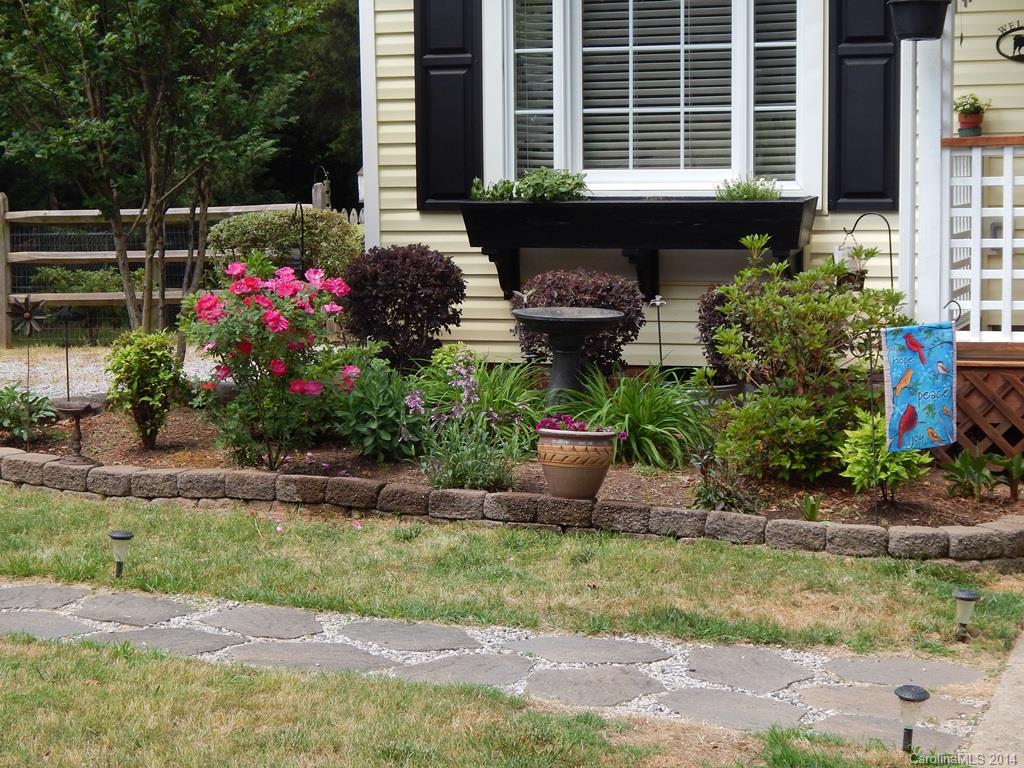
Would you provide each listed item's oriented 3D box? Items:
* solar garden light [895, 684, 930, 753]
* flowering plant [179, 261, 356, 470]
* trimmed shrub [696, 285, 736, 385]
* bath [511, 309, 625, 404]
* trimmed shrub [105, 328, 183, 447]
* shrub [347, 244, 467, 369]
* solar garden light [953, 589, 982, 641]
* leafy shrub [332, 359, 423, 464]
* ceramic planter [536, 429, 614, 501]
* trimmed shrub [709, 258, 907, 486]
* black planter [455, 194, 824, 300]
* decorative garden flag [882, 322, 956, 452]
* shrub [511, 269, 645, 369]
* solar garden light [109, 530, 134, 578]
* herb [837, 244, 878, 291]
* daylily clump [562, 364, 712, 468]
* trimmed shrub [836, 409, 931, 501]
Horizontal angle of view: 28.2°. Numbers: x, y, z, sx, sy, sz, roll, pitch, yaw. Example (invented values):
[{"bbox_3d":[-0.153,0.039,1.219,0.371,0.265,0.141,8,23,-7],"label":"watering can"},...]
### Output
[{"bbox_3d":[1.016,0.852,5.200,0.088,0.170,0.088,6,8,12],"label":"solar garden light"},{"bbox_3d":[-1.061,-0.086,8.970,0.770,0.910,0.700,-1,6,-7],"label":"flowering plant"},{"bbox_3d":[1.158,-0.213,9.750,0.540,0.540,0.540,0,6,7],"label":"trimmed shrub"},{"bbox_3d":[0.254,-0.043,9.250,0.507,0.600,0.507,0,6,2],"label":"bath"},{"bbox_3d":[-1.706,0.025,9.450,0.335,0.540,0.335,-2,6,-10],"label":"trimmed shrub"},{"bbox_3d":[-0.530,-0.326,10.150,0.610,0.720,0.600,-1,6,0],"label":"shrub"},{"bbox_3d":[1.389,0.706,6.240,0.087,0.163,0.087,-1,6,0],"label":"solar garden light"},{"bbox_3d":[-0.595,0.123,9.100,0.410,0.470,0.410,-1,6,0],"label":"leafy shrub"},{"bbox_3d":[0.261,0.329,8.250,0.312,0.262,0.312,2,6,2],"label":"ceramic planter"},{"bbox_3d":[1.265,-0.061,8.650,0.830,0.950,0.800,-1,6,0],"label":"trimmed shrub"},{"bbox_3d":[0.617,-0.666,10.179,1.775,0.532,0.300,1,6,18],"label":"black planter"},{"bbox_3d":[1.510,0.011,7.550,0.312,0.452,0.020,-7,8,-25],"label":"decorative garden flag"},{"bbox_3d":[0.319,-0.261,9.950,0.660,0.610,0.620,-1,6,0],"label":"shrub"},{"bbox_3d":[-1.377,0.605,7.200,0.087,0.178,0.087,-1,6,0],"label":"solar garden light"},{"bbox_3d":[1.574,-0.531,9.300,0.200,0.220,0.180,-1,6,0],"label":"herb"},{"bbox_3d":[0.550,0.142,8.950,0.630,0.420,0.580,0,6,4],"label":"daylily clump"},{"bbox_3d":[1.465,0.278,8.050,0.370,0.360,0.360,-1,6,0],"label":"trimmed shrub"}]

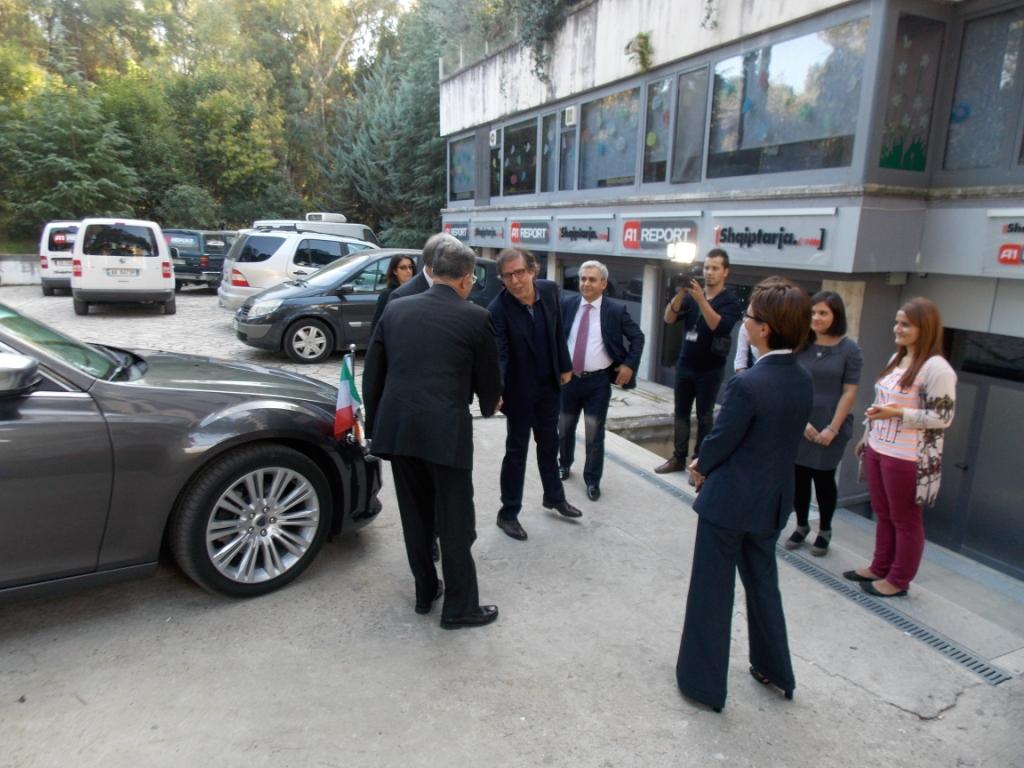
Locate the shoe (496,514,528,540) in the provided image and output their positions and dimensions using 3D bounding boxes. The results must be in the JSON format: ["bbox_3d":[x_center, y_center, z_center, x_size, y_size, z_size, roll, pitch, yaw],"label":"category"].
[{"bbox_3d":[0.008,0.879,4.297,0.103,0.110,0.287,-2,13,-36],"label":"shoe"}]

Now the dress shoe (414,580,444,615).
[{"bbox_3d":[-0.398,1.007,3.359,0.103,0.110,0.287,7,10,8],"label":"dress shoe"}]

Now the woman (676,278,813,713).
[{"bbox_3d":[0.915,0.450,2.696,0.480,1.700,0.450,-10,17,-42],"label":"woman"}]

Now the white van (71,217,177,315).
[{"bbox_3d":[-8.430,-2.567,14.775,1.810,1.820,4.410,-3,13,-28],"label":"white van"}]

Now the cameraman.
[{"bbox_3d":[1.488,-0.141,5.349,0.600,1.800,0.540,-10,17,-41],"label":"cameraman"}]

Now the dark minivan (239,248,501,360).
[{"bbox_3d":[-2.183,-1.337,11.014,4.300,1.620,1.840,-4,13,-32],"label":"dark minivan"}]

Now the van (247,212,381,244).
[{"bbox_3d":[-5.641,-4.110,21.222,1.900,2.200,4.900,8,14,27],"label":"van"}]

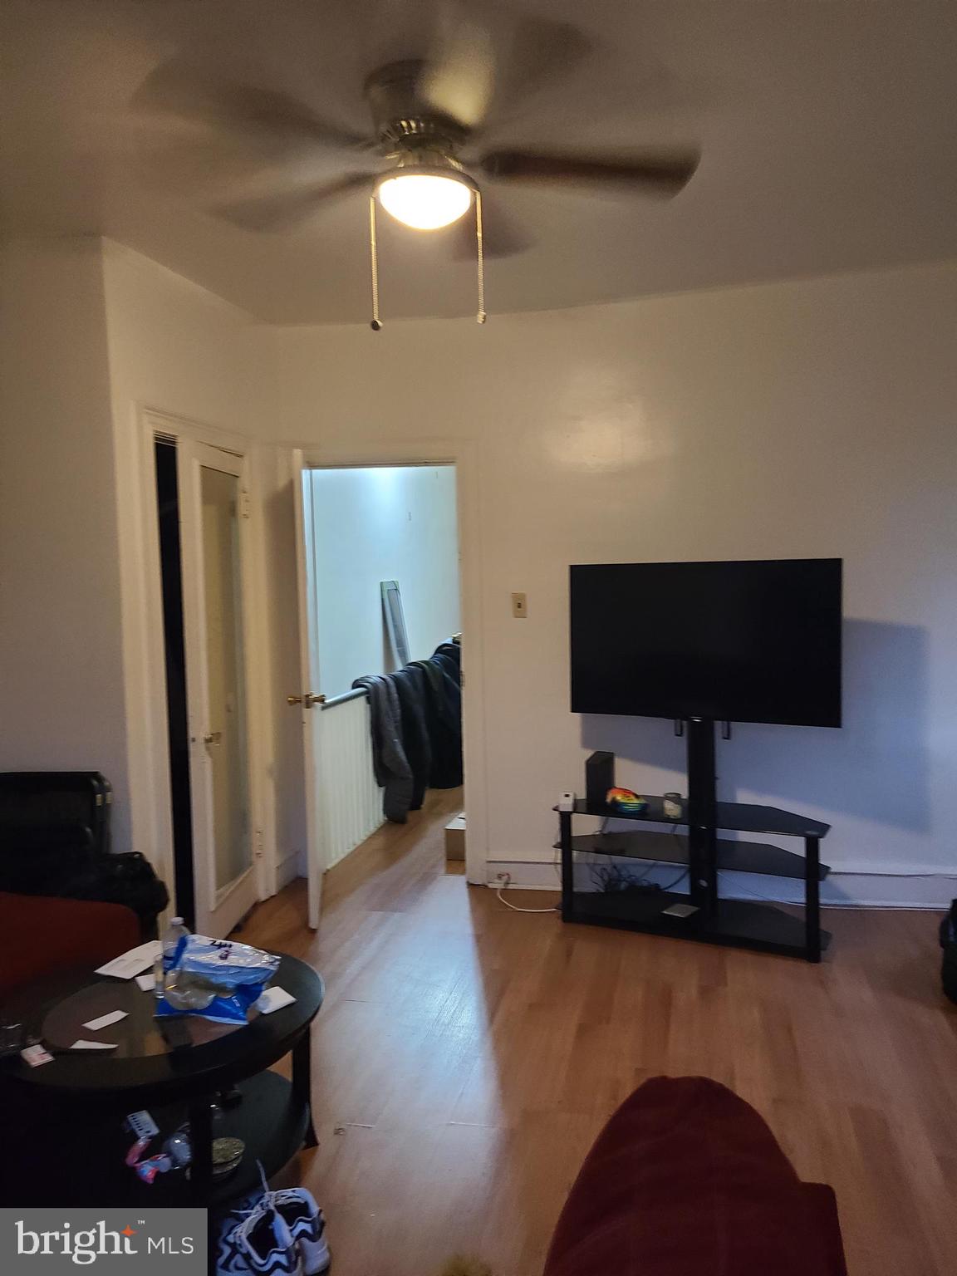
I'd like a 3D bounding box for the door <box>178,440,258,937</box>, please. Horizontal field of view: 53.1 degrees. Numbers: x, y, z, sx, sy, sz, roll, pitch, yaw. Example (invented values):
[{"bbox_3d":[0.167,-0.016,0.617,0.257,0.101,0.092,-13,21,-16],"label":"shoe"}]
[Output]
[{"bbox_3d":[-1.058,0.246,3.903,0.040,1.980,0.710,-1,4,6],"label":"door"}]

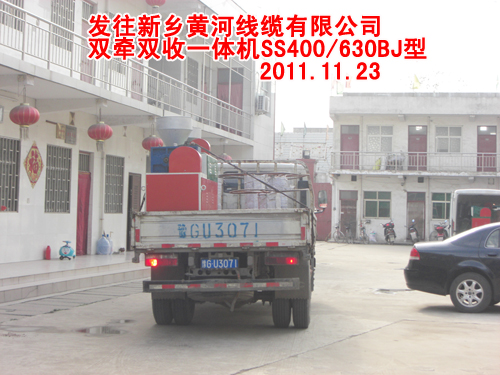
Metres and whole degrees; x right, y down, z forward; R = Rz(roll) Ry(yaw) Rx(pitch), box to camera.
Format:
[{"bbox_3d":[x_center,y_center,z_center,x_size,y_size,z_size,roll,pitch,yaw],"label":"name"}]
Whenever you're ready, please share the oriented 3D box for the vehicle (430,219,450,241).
[{"bbox_3d":[8.741,2.043,44.600,0.720,1.100,1.800,1,-1,10],"label":"vehicle"}]

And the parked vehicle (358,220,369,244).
[{"bbox_3d":[5.281,2.094,45.500,0.560,1.030,1.620,1,-1,-7],"label":"parked vehicle"}]

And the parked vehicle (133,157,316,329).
[{"bbox_3d":[-0.090,0.670,14.290,2.080,2.280,5.900,1,-1,5],"label":"parked vehicle"}]

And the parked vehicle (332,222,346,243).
[{"bbox_3d":[4.164,2.084,45.700,0.560,1.020,1.620,1,-1,22],"label":"parked vehicle"}]

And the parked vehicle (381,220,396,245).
[{"bbox_3d":[6.360,2.057,45.100,0.700,1.120,1.800,1,-1,-3],"label":"parked vehicle"}]

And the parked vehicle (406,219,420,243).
[{"bbox_3d":[7.428,2.025,44.900,0.680,1.100,1.750,1,-1,2],"label":"parked vehicle"}]

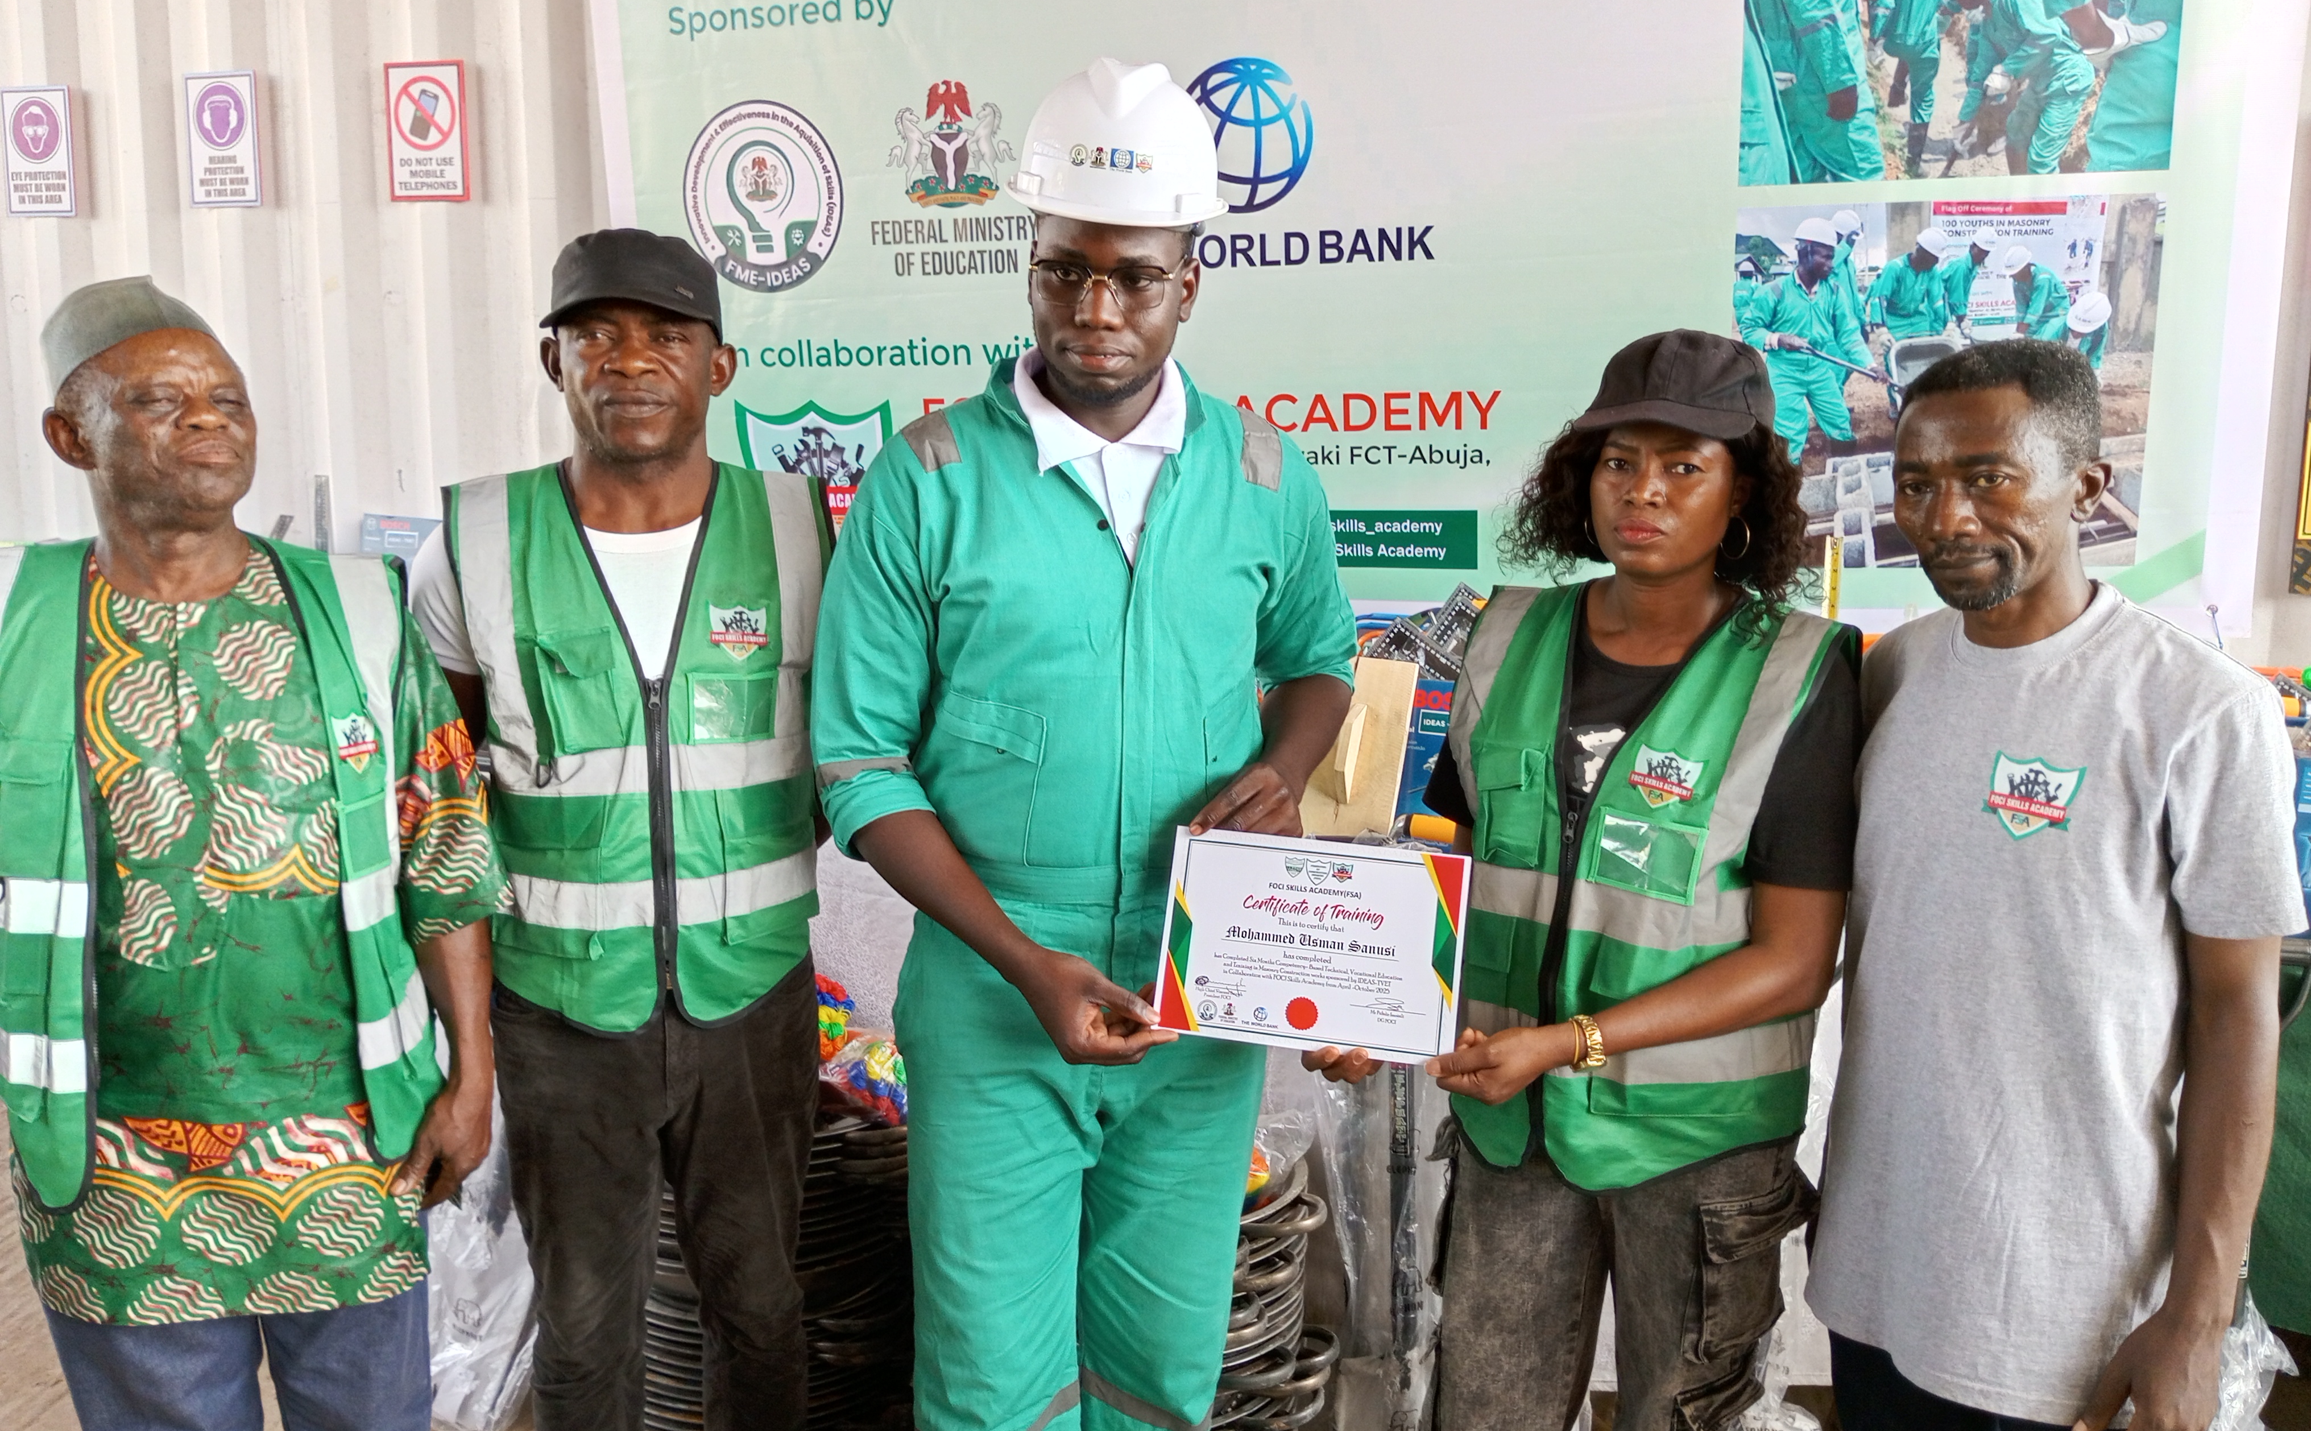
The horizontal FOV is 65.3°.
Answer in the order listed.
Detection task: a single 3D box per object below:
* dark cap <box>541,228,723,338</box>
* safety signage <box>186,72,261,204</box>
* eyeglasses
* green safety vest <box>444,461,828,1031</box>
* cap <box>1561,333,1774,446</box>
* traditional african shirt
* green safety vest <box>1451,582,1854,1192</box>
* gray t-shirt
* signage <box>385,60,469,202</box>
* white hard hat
[{"bbox_3d":[-0.573,-0.465,1.978,0.185,0.125,0.240,-1,9,-11],"label":"dark cap"},{"bbox_3d":[-2.154,-1.327,4.164,0.200,0.300,0.012,2,7,17],"label":"safety signage"},{"bbox_3d":[-0.038,-0.441,1.813,0.145,0.048,0.145,0,18,12],"label":"eyeglasses"},{"bbox_3d":[-0.588,0.029,2.056,0.420,0.620,0.270,-1,7,-14],"label":"green safety vest"},{"bbox_3d":[0.510,-0.324,1.783,0.180,0.125,0.260,4,11,27],"label":"cap"},{"bbox_3d":[-0.924,0.201,1.790,0.560,0.750,0.320,-3,8,-22],"label":"traditional african shirt"},{"bbox_3d":[0.520,0.170,1.904,0.410,0.610,0.260,5,8,32],"label":"green safety vest"},{"bbox_3d":[0.830,0.247,1.662,0.500,0.710,0.280,6,9,38],"label":"gray t-shirt"},{"bbox_3d":[-1.616,-1.294,4.002,0.203,0.300,0.012,2,7,17],"label":"signage"},{"bbox_3d":[-0.040,-0.576,1.835,0.220,0.155,0.285,5,22,7],"label":"white hard hat"}]

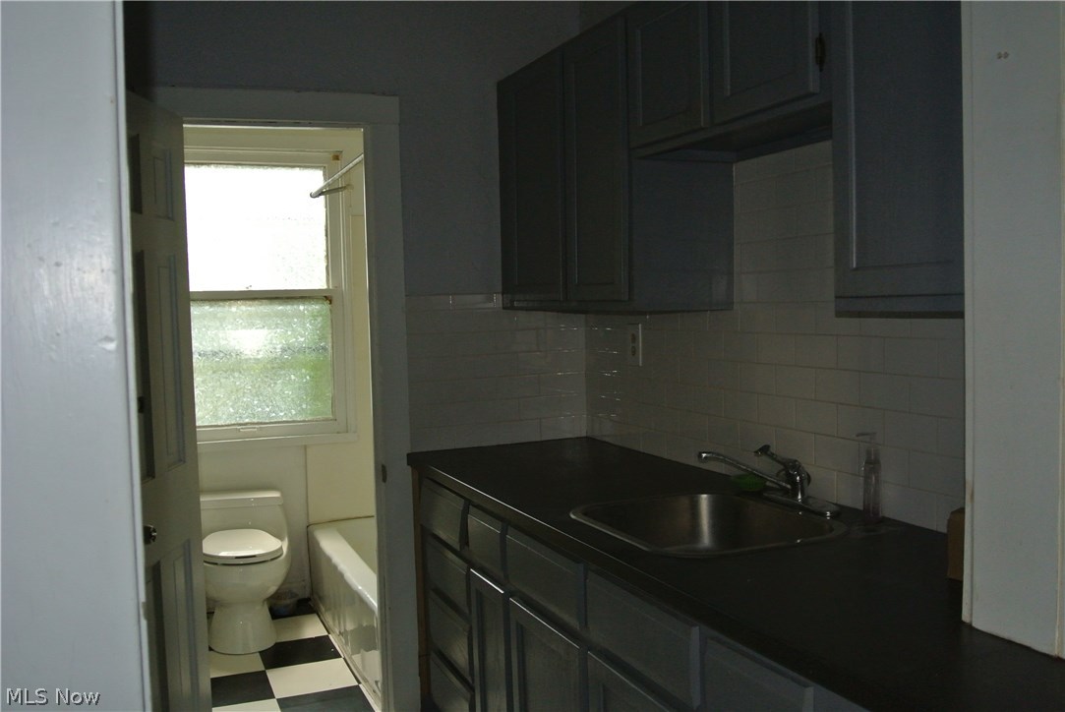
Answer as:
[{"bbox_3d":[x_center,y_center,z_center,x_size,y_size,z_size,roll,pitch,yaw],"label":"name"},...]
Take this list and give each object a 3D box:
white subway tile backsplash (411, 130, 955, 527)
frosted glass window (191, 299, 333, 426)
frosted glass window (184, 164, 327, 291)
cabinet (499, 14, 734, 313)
[{"bbox_3d":[0.228,-0.074,2.558,0.656,0.829,1.800,-3,3,-22],"label":"white subway tile backsplash"},{"bbox_3d":[-1.283,0.028,4.690,0.706,0.580,0.040,-3,3,-22],"label":"frosted glass window"},{"bbox_3d":[-1.313,-0.597,4.692,0.708,0.584,0.040,-3,3,-22],"label":"frosted glass window"},{"bbox_3d":[0.207,-0.509,3.003,0.307,0.747,0.926,-3,3,-22],"label":"cabinet"}]

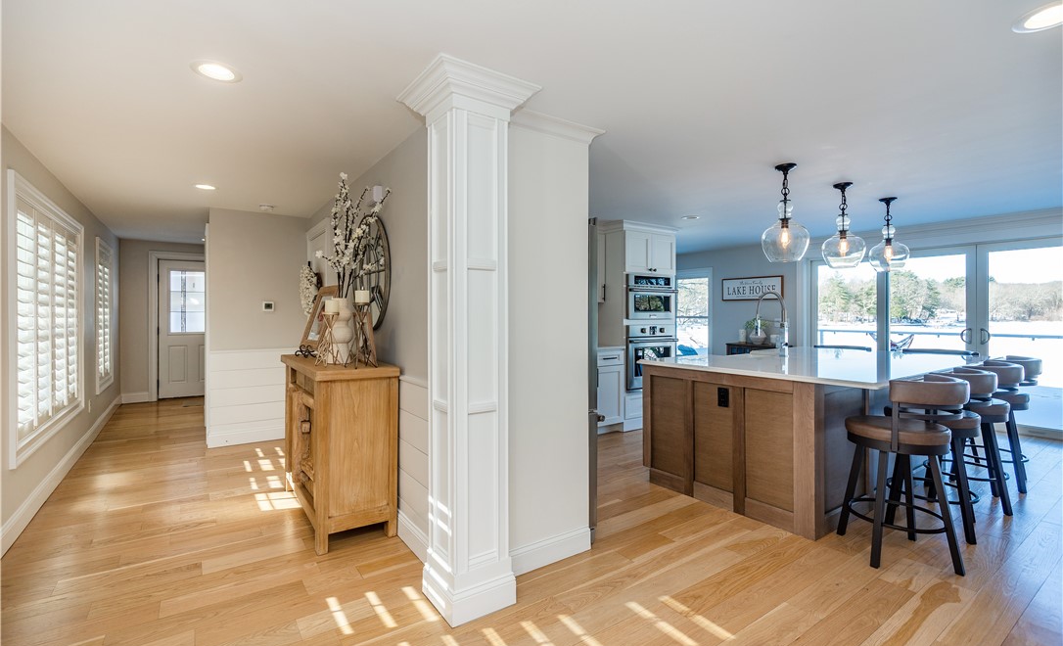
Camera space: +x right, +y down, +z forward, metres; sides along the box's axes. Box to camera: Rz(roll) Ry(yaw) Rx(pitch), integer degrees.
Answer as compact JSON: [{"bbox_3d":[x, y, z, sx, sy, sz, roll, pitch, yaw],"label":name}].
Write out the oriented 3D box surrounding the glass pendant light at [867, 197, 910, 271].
[{"bbox_3d":[3.109,-0.762,4.146,0.285,0.645,0.285,0,1,-36],"label":"glass pendant light"}]

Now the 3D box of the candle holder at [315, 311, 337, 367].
[{"bbox_3d":[-1.176,0.094,2.769,0.165,0.314,0.165,-1,1,-35],"label":"candle holder"}]

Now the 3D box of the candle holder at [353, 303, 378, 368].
[{"bbox_3d":[-0.967,0.072,2.688,0.175,0.361,0.175,-1,1,-35],"label":"candle holder"}]

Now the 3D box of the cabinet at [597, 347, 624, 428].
[{"bbox_3d":[0.680,0.734,5.364,0.400,0.920,0.620,-1,1,-35],"label":"cabinet"}]

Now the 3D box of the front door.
[{"bbox_3d":[-5.130,0.128,7.154,0.860,2.040,0.060,-1,1,-35],"label":"front door"}]

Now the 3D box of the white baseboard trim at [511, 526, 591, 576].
[{"bbox_3d":[0.080,1.161,2.394,0.590,0.125,0.022,0,1,-36],"label":"white baseboard trim"}]

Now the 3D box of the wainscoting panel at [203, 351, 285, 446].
[{"bbox_3d":[-2.714,0.720,4.679,0.810,0.920,0.040,0,1,-36],"label":"wainscoting panel"}]

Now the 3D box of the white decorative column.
[{"bbox_3d":[-0.286,0.102,2.119,0.465,2.250,0.465,0,1,-36],"label":"white decorative column"}]

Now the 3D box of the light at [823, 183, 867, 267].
[{"bbox_3d":[2.434,-0.757,3.697,0.285,0.645,0.285,0,1,-36],"label":"light"}]

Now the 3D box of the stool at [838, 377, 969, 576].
[{"bbox_3d":[1.946,0.754,2.505,0.540,0.945,0.555,0,1,-36],"label":"stool"}]

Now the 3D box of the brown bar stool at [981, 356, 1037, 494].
[{"bbox_3d":[3.578,0.759,3.667,0.540,0.940,0.540,-1,1,-35],"label":"brown bar stool"}]

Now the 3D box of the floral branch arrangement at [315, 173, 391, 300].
[{"bbox_3d":[-1.089,-0.534,2.880,0.430,0.770,0.430,-1,1,-35],"label":"floral branch arrangement"}]

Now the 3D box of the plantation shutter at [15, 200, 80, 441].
[{"bbox_3d":[-3.453,-0.033,3.429,0.055,1.440,1.850,0,1,-36],"label":"plantation shutter"}]

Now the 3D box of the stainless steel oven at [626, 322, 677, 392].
[{"bbox_3d":[1.235,0.365,5.681,0.770,0.735,0.620,-1,1,-35],"label":"stainless steel oven"}]

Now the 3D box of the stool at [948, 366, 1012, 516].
[{"bbox_3d":[2.992,0.746,3.255,0.540,0.945,0.555,0,1,-36],"label":"stool"}]

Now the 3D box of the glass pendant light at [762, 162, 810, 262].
[{"bbox_3d":[1.788,-0.764,3.325,0.335,0.679,0.335,-1,1,-35],"label":"glass pendant light"}]

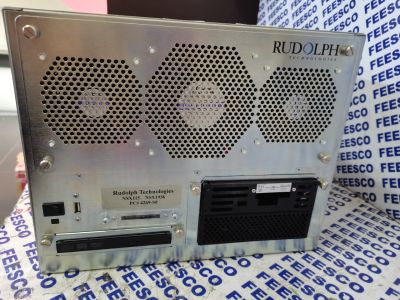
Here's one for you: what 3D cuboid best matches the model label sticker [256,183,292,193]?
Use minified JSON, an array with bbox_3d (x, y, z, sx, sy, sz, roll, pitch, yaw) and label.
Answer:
[{"bbox_3d":[0.091,0.047,0.368,0.045,0.012,0.001,-1,20,-11],"label":"model label sticker"}]

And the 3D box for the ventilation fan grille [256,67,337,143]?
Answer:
[{"bbox_3d":[0.110,-0.048,0.337,0.095,0.086,0.004,-1,20,-11],"label":"ventilation fan grille"}]

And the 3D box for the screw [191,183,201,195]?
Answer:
[{"bbox_3d":[-0.005,0.043,0.343,0.011,0.011,0.008,-1,20,-11],"label":"screw"}]

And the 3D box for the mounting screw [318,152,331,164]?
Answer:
[{"bbox_3d":[0.151,0.010,0.363,0.011,0.011,0.009,-1,20,-11],"label":"mounting screw"}]

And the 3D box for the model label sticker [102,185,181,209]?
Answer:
[{"bbox_3d":[-0.064,0.054,0.339,0.086,0.026,0.001,-1,20,-11],"label":"model label sticker"}]

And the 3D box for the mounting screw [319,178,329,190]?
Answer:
[{"bbox_3d":[0.154,0.043,0.375,0.010,0.010,0.009,-1,20,-11],"label":"mounting screw"}]

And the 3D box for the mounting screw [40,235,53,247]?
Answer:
[{"bbox_3d":[-0.168,0.099,0.330,0.011,0.011,0.010,-1,20,-11],"label":"mounting screw"}]

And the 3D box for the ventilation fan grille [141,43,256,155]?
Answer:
[{"bbox_3d":[0.003,-0.047,0.316,0.119,0.120,0.004,-1,20,-11],"label":"ventilation fan grille"}]

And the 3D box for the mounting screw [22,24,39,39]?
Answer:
[{"bbox_3d":[-0.147,-0.102,0.260,0.011,0.011,0.009,-1,20,-11],"label":"mounting screw"}]

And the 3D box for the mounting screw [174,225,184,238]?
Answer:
[{"bbox_3d":[-0.024,0.097,0.357,0.010,0.010,0.010,-1,20,-11],"label":"mounting screw"}]

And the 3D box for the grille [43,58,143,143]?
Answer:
[{"bbox_3d":[-0.104,-0.046,0.294,0.095,0.086,0.004,-1,20,-11],"label":"grille"}]

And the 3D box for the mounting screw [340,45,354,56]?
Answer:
[{"bbox_3d":[0.158,-0.107,0.322,0.011,0.011,0.009,-1,20,-11],"label":"mounting screw"}]

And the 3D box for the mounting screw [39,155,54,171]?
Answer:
[{"bbox_3d":[-0.152,0.013,0.300,0.011,0.011,0.009,-1,20,-11],"label":"mounting screw"}]

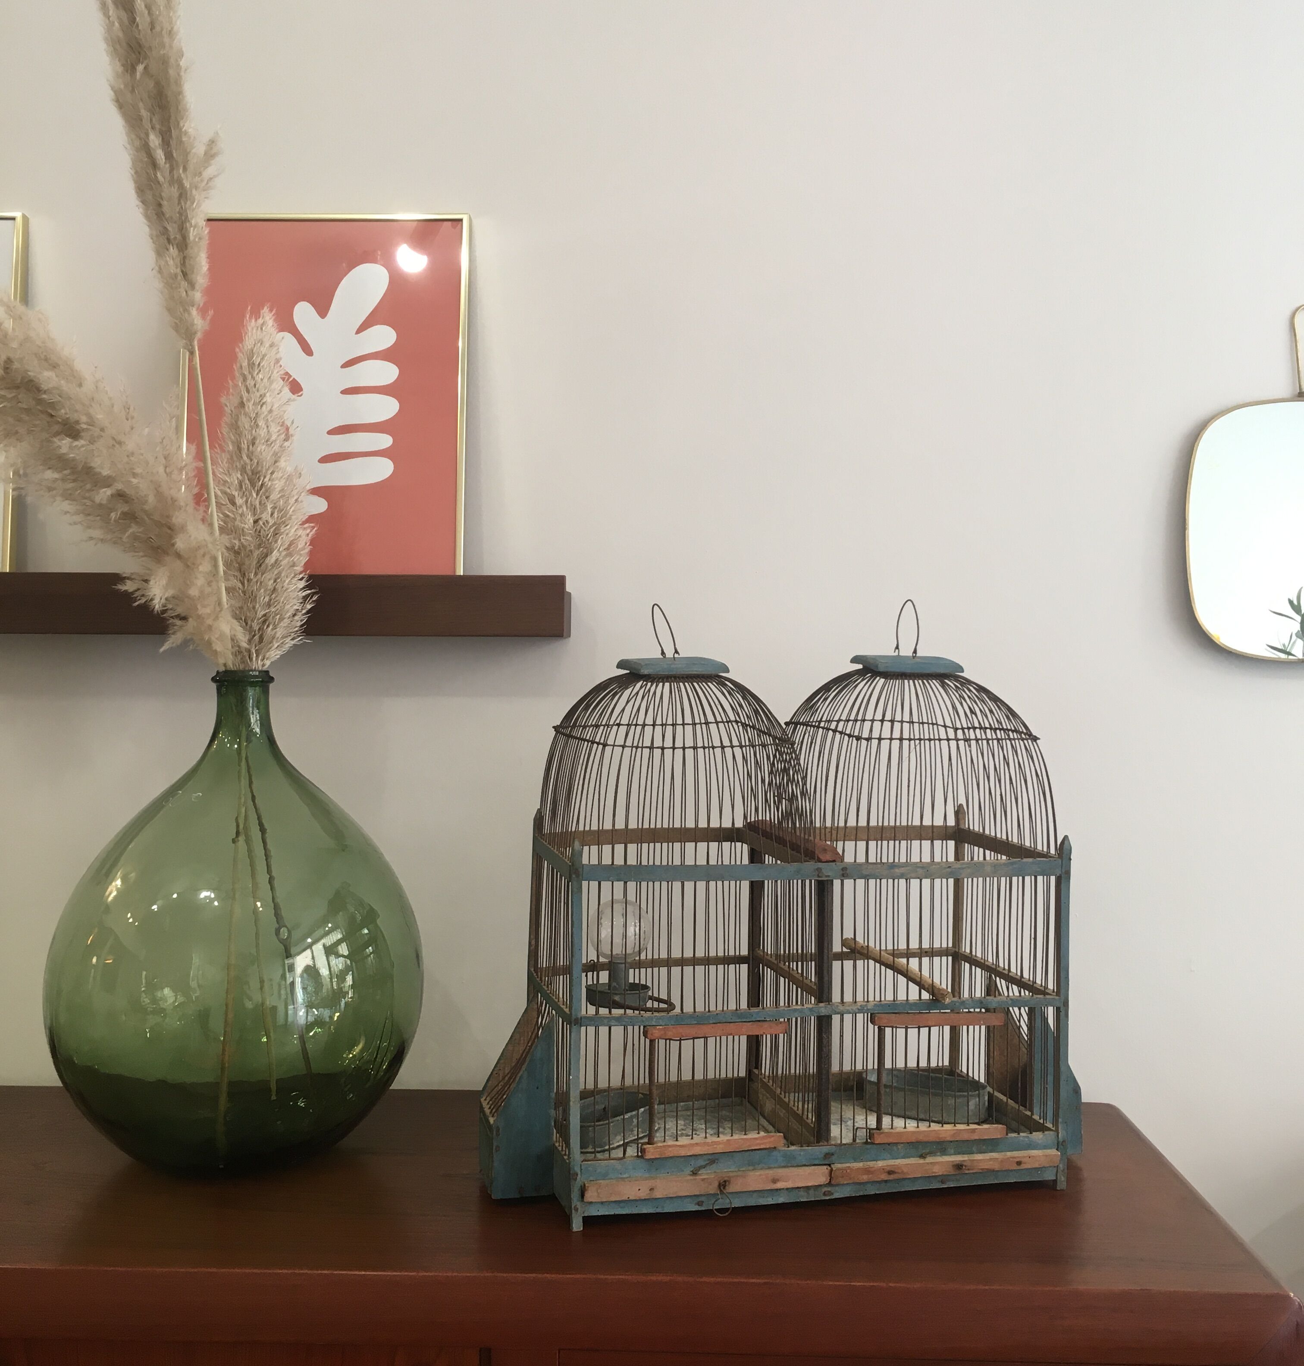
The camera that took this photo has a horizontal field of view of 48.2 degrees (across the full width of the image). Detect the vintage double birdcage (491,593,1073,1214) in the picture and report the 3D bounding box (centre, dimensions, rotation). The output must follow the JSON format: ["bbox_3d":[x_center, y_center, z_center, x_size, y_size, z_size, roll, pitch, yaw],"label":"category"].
[{"bbox_3d":[0.135,0.194,1.384,0.567,0.534,0.235,0,2,-13],"label":"vintage double birdcage"}]

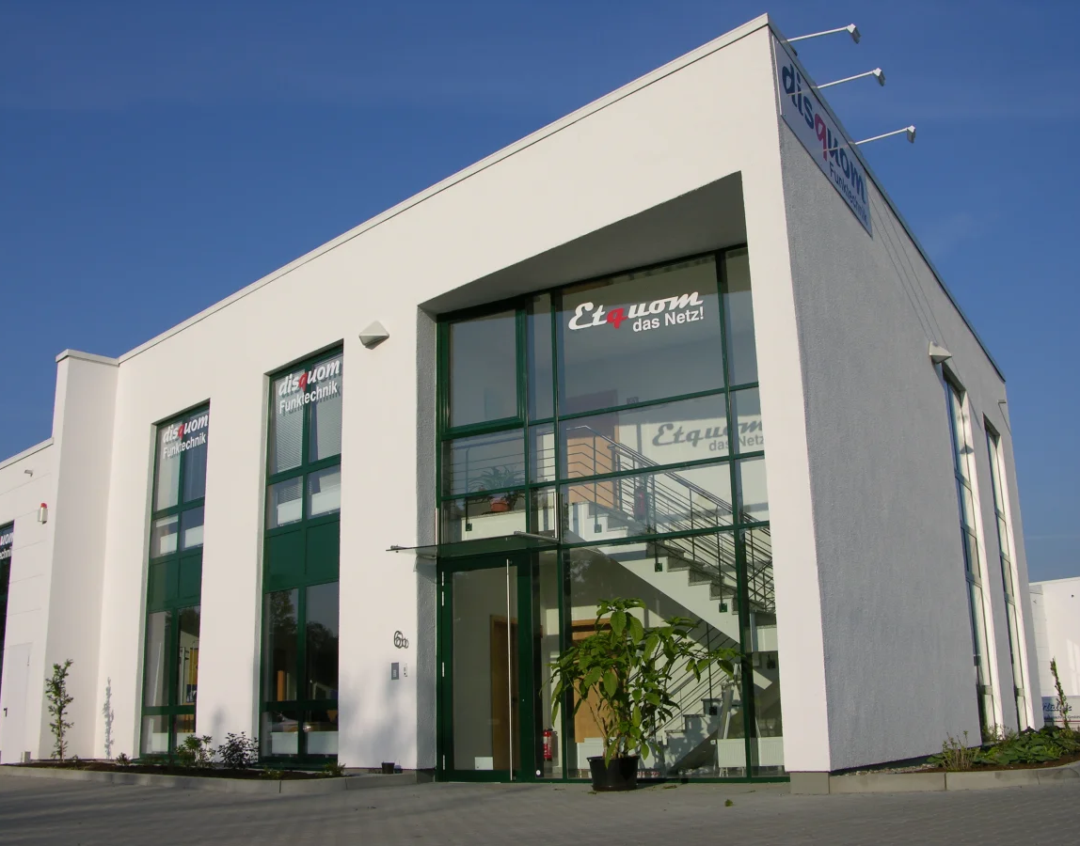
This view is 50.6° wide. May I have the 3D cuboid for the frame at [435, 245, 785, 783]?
[{"bbox_3d":[0.737,1.082,12.847,4.574,5.793,0.200,-10,-17,29],"label":"frame"}]

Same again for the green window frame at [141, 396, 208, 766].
[{"bbox_3d":[-5.600,2.474,17.788,1.980,5.420,0.120,-16,-21,43],"label":"green window frame"}]

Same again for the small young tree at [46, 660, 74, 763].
[{"bbox_3d":[-7.524,4.500,17.882,0.443,1.590,0.443,-1,-15,0],"label":"small young tree"}]

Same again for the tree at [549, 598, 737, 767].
[{"bbox_3d":[1.028,2.580,11.391,1.857,1.648,1.486,-1,-15,0],"label":"tree"}]

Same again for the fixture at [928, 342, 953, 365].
[{"bbox_3d":[5.611,-1.028,15.933,0.280,0.280,0.480,-10,-18,29],"label":"fixture"}]

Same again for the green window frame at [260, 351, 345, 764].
[{"bbox_3d":[-3.168,1.813,15.486,0.150,5.659,2.060,14,-21,-43],"label":"green window frame"}]

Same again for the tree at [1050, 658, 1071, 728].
[{"bbox_3d":[7.532,3.947,16.499,0.269,1.058,0.269,-1,-15,0],"label":"tree"}]

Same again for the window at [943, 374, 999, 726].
[{"bbox_3d":[6.261,1.946,16.736,0.150,5.562,1.862,-10,-18,29],"label":"window"}]

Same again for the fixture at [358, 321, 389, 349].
[{"bbox_3d":[-2.226,-1.219,14.806,0.290,0.280,0.500,14,-21,-43],"label":"fixture"}]

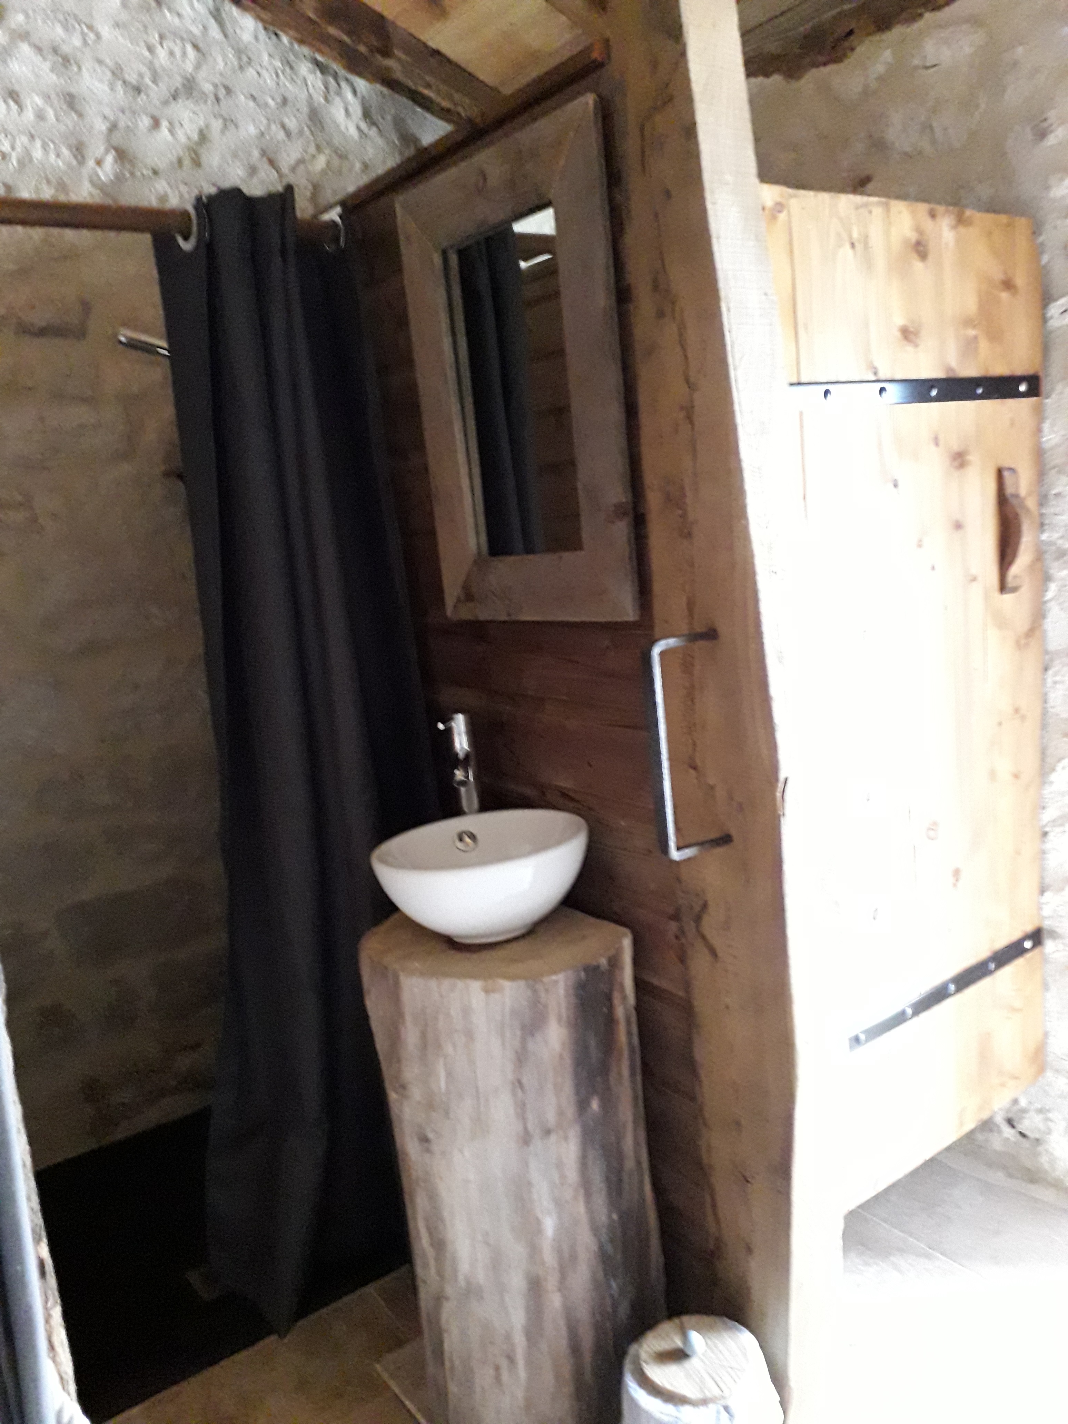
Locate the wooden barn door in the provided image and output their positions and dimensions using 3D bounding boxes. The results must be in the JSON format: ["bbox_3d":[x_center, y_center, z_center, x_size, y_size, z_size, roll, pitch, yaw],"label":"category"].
[{"bbox_3d":[0.638,0.001,1.907,0.800,1.647,0.050,-12,12,-34],"label":"wooden barn door"}]

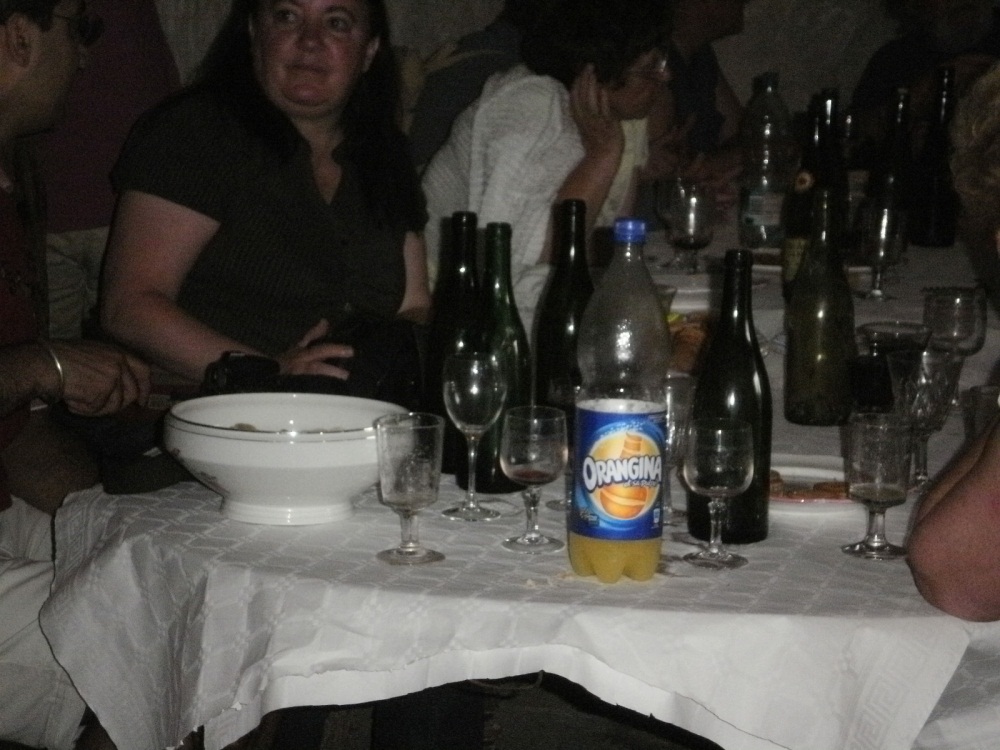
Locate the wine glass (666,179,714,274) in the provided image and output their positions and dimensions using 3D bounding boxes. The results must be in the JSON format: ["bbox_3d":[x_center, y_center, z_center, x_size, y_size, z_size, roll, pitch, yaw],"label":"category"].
[{"bbox_3d":[0.301,-0.235,4.110,0.073,0.140,0.073,1,13,0],"label":"wine glass"}]

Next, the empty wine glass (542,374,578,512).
[{"bbox_3d":[0.082,0.073,2.794,0.067,0.136,0.067,1,11,0],"label":"empty wine glass"}]

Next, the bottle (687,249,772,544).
[{"bbox_3d":[0.234,0.021,2.615,0.080,0.293,0.080,2,11,5],"label":"bottle"}]

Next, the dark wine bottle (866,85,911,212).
[{"bbox_3d":[0.642,-0.328,4.238,0.077,0.275,0.077,1,13,0],"label":"dark wine bottle"}]

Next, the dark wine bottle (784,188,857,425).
[{"bbox_3d":[0.403,-0.086,3.229,0.086,0.288,0.086,2,11,7],"label":"dark wine bottle"}]

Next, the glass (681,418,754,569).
[{"bbox_3d":[0.217,0.117,2.580,0.070,0.138,0.070,1,11,0],"label":"glass"}]

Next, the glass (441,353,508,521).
[{"bbox_3d":[-0.028,0.065,2.709,0.065,0.166,0.065,1,11,-1],"label":"glass"}]

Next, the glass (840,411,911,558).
[{"bbox_3d":[0.384,0.114,2.649,0.072,0.139,0.072,1,13,0],"label":"glass"}]

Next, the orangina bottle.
[{"bbox_3d":[0.115,0.022,2.472,0.089,0.342,0.089,1,11,0],"label":"orangina bottle"}]

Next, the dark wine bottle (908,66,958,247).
[{"bbox_3d":[0.740,-0.371,4.388,0.079,0.293,0.079,1,13,0],"label":"dark wine bottle"}]

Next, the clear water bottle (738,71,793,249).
[{"bbox_3d":[0.484,-0.391,4.734,0.089,0.320,0.089,2,11,6],"label":"clear water bottle"}]

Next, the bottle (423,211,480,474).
[{"bbox_3d":[-0.042,-0.038,2.939,0.081,0.292,0.081,1,11,0],"label":"bottle"}]

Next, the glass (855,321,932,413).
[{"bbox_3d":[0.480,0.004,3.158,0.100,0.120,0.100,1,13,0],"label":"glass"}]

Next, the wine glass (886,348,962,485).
[{"bbox_3d":[0.473,0.052,2.893,0.086,0.149,0.086,1,13,0],"label":"wine glass"}]

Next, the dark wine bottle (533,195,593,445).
[{"bbox_3d":[0.083,-0.055,3.027,0.081,0.297,0.081,1,11,0],"label":"dark wine bottle"}]

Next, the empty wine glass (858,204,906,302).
[{"bbox_3d":[0.609,-0.197,4.166,0.074,0.144,0.074,2,11,8],"label":"empty wine glass"}]

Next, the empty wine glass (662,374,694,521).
[{"bbox_3d":[0.176,0.078,2.744,0.067,0.150,0.067,1,11,0],"label":"empty wine glass"}]

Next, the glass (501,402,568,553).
[{"bbox_3d":[0.035,0.105,2.624,0.069,0.137,0.069,1,11,0],"label":"glass"}]

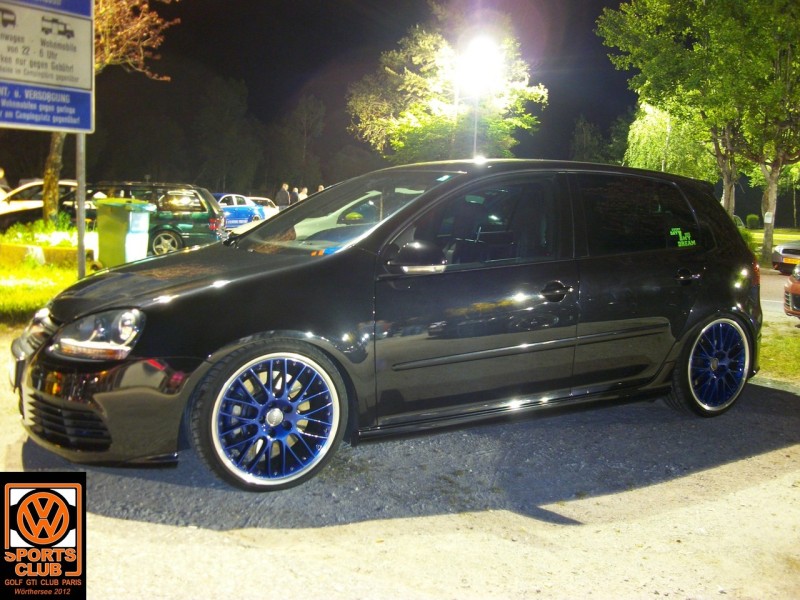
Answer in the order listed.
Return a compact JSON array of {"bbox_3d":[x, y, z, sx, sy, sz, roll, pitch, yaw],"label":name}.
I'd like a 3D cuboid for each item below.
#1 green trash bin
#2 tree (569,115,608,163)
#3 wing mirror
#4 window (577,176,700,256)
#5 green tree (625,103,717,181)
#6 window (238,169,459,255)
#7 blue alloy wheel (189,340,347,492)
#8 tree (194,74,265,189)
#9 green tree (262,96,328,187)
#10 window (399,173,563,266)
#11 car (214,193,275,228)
[{"bbox_3d":[-4.095,-0.975,11.700,0.730,1.070,0.580,4,7,20],"label":"green trash bin"},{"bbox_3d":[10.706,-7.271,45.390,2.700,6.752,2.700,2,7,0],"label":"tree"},{"bbox_3d":[0.060,-0.174,3.181,0.140,0.135,0.230,-2,8,-31],"label":"wing mirror"},{"bbox_3d":[1.197,-0.438,4.039,0.900,0.430,0.060,-5,-10,-31],"label":"window"},{"bbox_3d":[10.178,-4.893,30.317,3.700,5.486,3.700,2,7,0],"label":"green tree"},{"bbox_3d":[-0.307,-0.476,3.966,0.830,0.130,1.380,-35,23,-23],"label":"window"},{"bbox_3d":[-0.513,0.441,3.062,0.630,0.630,0.220,-2,8,-31],"label":"blue alloy wheel"},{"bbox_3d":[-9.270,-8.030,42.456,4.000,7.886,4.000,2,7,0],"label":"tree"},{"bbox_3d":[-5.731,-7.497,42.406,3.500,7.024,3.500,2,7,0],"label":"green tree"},{"bbox_3d":[0.365,-0.383,3.543,0.970,0.460,0.060,-5,-10,-31],"label":"window"},{"bbox_3d":[-6.052,-2.807,25.500,1.780,1.430,4.400,4,7,21],"label":"car"}]

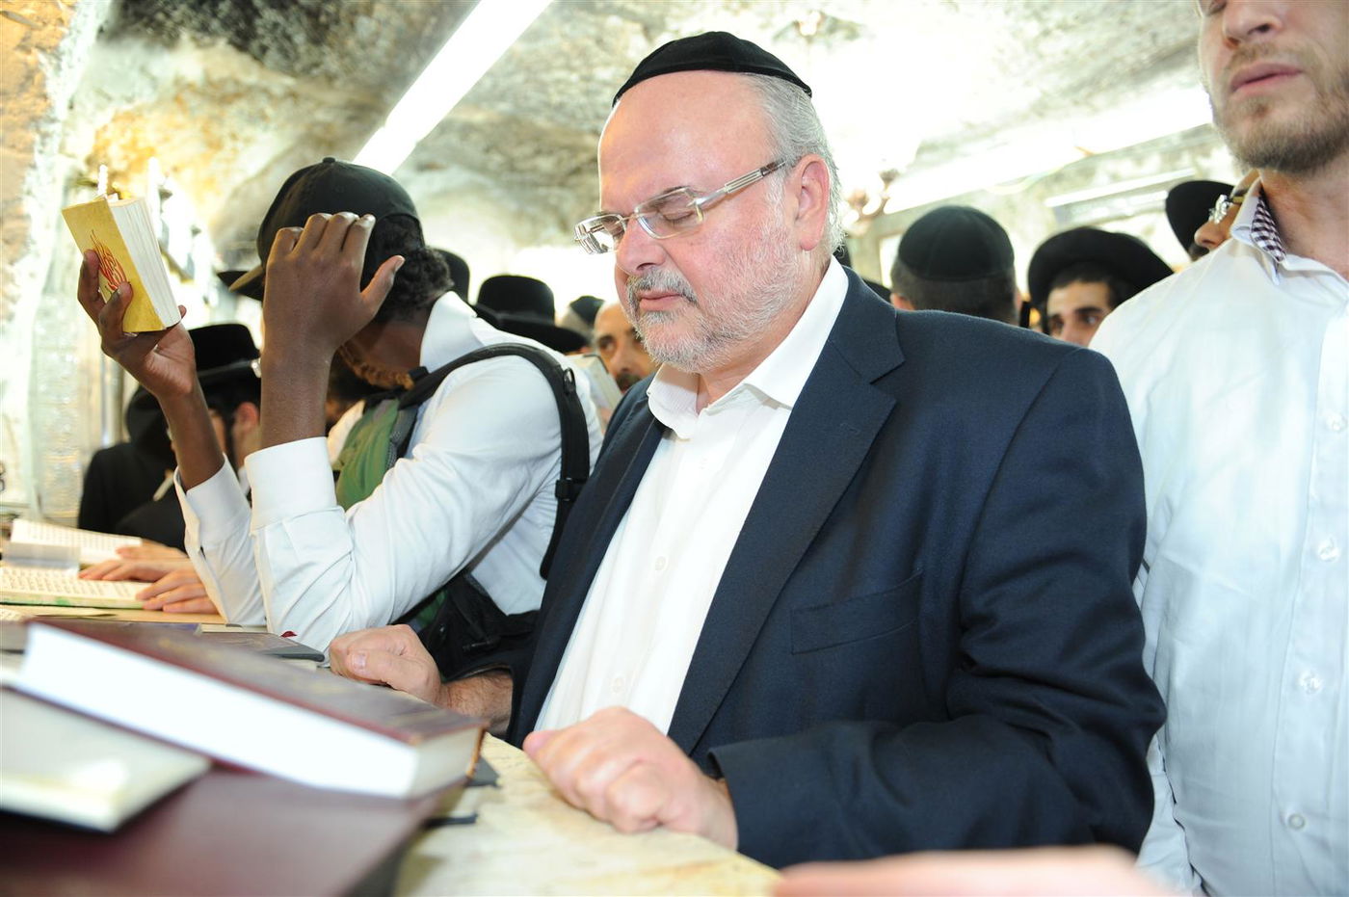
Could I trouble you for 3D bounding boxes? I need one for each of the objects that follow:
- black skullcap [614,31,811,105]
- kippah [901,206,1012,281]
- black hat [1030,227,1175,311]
[{"bbox_3d":[0.031,-0.317,0.735,0.170,0.065,0.165,1,-4,0],"label":"black skullcap"},{"bbox_3d":[0.370,-0.283,1.175,0.160,0.075,0.165,-1,26,7],"label":"kippah"},{"bbox_3d":[0.750,-0.311,1.550,0.290,0.130,0.320,-2,-22,37],"label":"black hat"}]

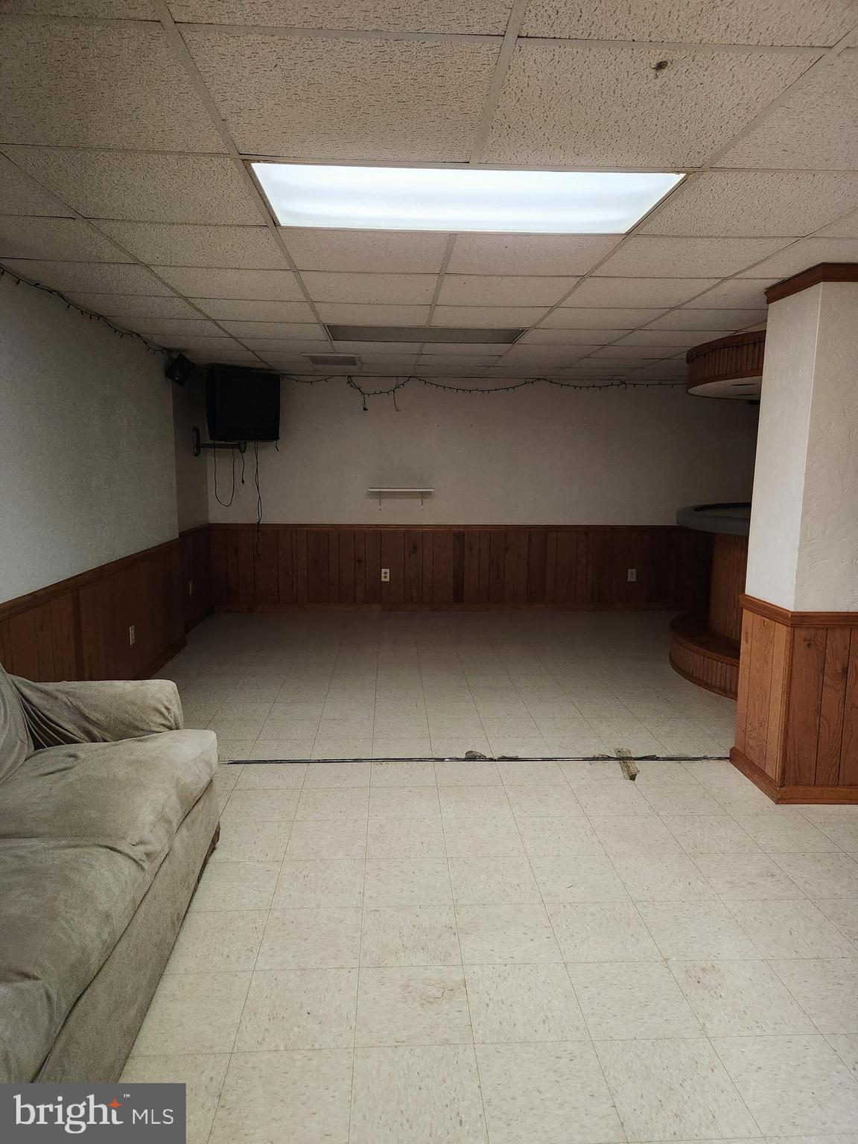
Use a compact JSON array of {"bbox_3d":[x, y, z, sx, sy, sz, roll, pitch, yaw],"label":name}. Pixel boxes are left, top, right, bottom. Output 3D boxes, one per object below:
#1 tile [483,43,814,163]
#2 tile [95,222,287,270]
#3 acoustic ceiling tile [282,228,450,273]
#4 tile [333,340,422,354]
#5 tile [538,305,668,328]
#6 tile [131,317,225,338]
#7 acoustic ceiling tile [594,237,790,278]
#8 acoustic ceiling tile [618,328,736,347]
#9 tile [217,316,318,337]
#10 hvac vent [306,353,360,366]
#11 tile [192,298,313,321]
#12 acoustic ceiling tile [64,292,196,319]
[{"bbox_3d":[0.438,-1.026,1.694,0.600,0.025,0.600,0,8,-3],"label":"tile"},{"bbox_3d":[-0.844,-1.214,2.834,0.600,0.020,0.600,0,8,-3],"label":"tile"},{"bbox_3d":[-0.233,-1.208,2.865,0.600,0.025,0.600,0,8,-3],"label":"acoustic ceiling tile"},{"bbox_3d":[-0.355,-1.570,5.285,0.600,0.025,0.600,0,8,-3],"label":"tile"},{"bbox_3d":[0.924,-1.382,4.132,0.595,0.020,0.595,0,9,-3],"label":"tile"},{"bbox_3d":[-1.546,-1.479,4.588,0.600,0.025,0.600,0,8,-3],"label":"tile"},{"bbox_3d":[0.973,-1.202,2.910,0.600,0.025,0.600,0,8,-3],"label":"acoustic ceiling tile"},{"bbox_3d":[1.500,-1.474,4.771,0.600,0.025,0.600,0,8,-3],"label":"acoustic ceiling tile"},{"bbox_3d":[-0.932,-1.478,4.641,0.595,0.020,0.595,0,9,-3],"label":"tile"},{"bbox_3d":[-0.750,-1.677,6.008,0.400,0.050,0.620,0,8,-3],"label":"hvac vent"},{"bbox_3d":[-0.902,-1.387,4.039,0.595,0.020,0.595,0,9,-3],"label":"tile"},{"bbox_3d":[-1.497,-1.399,4.029,0.569,0.020,0.600,0,8,-3],"label":"acoustic ceiling tile"}]

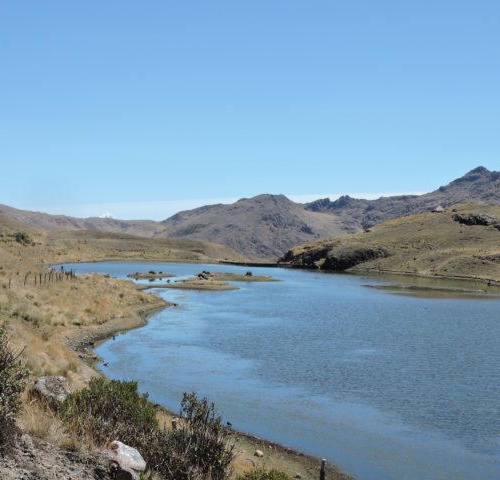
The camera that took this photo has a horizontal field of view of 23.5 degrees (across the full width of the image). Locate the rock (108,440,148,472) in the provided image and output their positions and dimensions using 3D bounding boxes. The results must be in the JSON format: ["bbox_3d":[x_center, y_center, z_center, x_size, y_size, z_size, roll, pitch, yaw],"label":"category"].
[{"bbox_3d":[-1.274,2.257,12.500,0.390,0.300,0.360,0,0,0],"label":"rock"}]

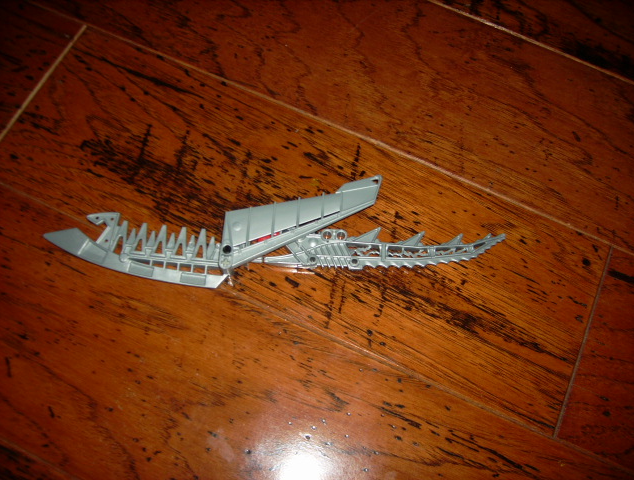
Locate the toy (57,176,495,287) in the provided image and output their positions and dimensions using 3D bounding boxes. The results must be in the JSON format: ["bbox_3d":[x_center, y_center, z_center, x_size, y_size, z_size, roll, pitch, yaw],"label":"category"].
[{"bbox_3d":[-0.022,-0.005,0.342,0.265,0.026,0.065,-3,69,-4],"label":"toy"}]

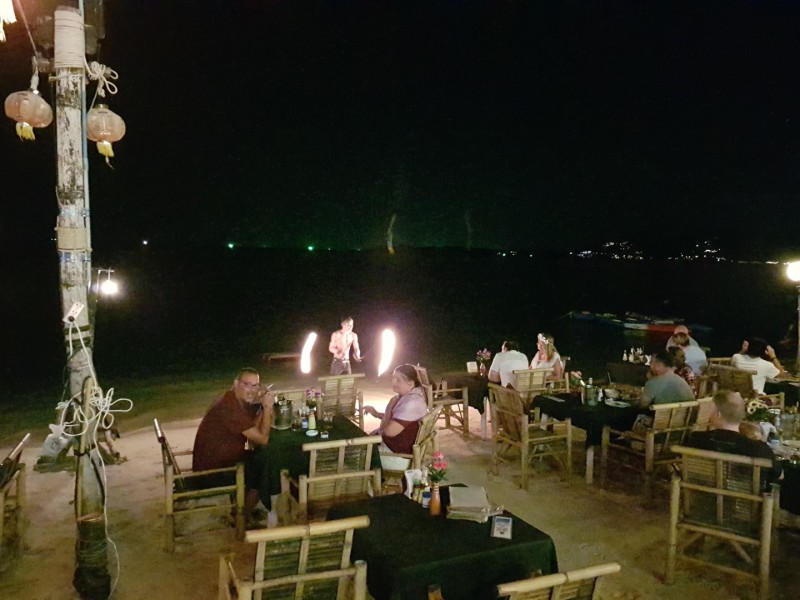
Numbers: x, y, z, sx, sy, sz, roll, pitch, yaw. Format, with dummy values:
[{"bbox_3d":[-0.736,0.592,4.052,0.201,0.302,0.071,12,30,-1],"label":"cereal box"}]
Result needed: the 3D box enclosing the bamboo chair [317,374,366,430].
[{"bbox_3d":[-0.659,1.320,6.898,0.570,0.900,0.630,0,4,-8],"label":"bamboo chair"}]

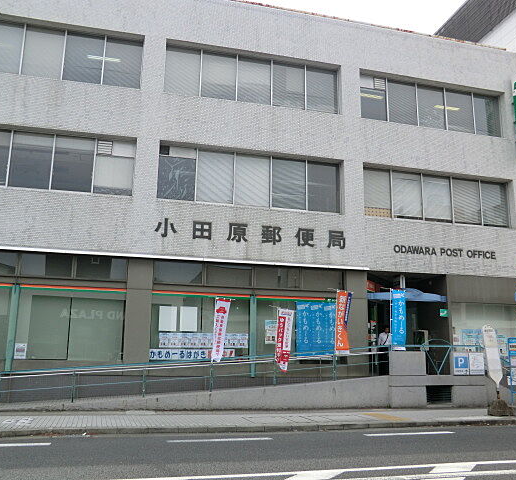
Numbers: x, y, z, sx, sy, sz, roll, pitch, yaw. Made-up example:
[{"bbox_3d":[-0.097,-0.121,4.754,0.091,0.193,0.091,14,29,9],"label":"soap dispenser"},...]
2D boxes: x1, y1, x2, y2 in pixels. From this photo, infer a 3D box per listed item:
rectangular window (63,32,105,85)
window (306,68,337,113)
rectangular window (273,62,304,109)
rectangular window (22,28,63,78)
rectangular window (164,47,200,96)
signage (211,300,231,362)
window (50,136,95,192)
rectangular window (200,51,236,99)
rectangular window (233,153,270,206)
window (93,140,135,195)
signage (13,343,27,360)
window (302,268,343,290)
[{"bbox_3d":[-5.696,-5.965,17.602,1.245,1.794,0.100,4,-11,-15],"label":"rectangular window"},{"bbox_3d":[2.349,-5.494,19.654,1.243,1.734,0.100,4,-12,-14],"label":"window"},{"bbox_3d":[1.049,-5.218,18.060,1.203,1.625,0.100,4,-9,-15],"label":"rectangular window"},{"bbox_3d":[-6.901,-6.025,17.281,1.250,1.803,0.100,4,-11,-15],"label":"rectangular window"},{"bbox_3d":[-2.553,-5.778,18.387,1.228,1.716,0.100,4,-12,-14],"label":"rectangular window"},{"bbox_3d":[-1.015,2.457,14.545,0.450,1.680,0.100,7,-12,-14],"label":"signage"},{"bbox_3d":[-5.776,-2.380,16.842,1.241,1.803,0.100,4,-12,-14],"label":"window"},{"bbox_3d":[-1.347,-5.731,18.756,1.284,1.770,0.100,4,-11,-15],"label":"rectangular window"},{"bbox_3d":[-0.155,-1.893,17.219,1.211,1.737,0.100,4,-9,-15],"label":"rectangular window"},{"bbox_3d":[-4.582,-2.319,17.152,1.229,1.824,0.100,4,-12,-14],"label":"window"},{"bbox_3d":[-6.514,3.059,14.733,0.301,0.423,0.020,4,-9,-15],"label":"signage"},{"bbox_3d":[2.295,1.411,18.982,1.578,0.699,0.100,4,-13,-14],"label":"window"}]

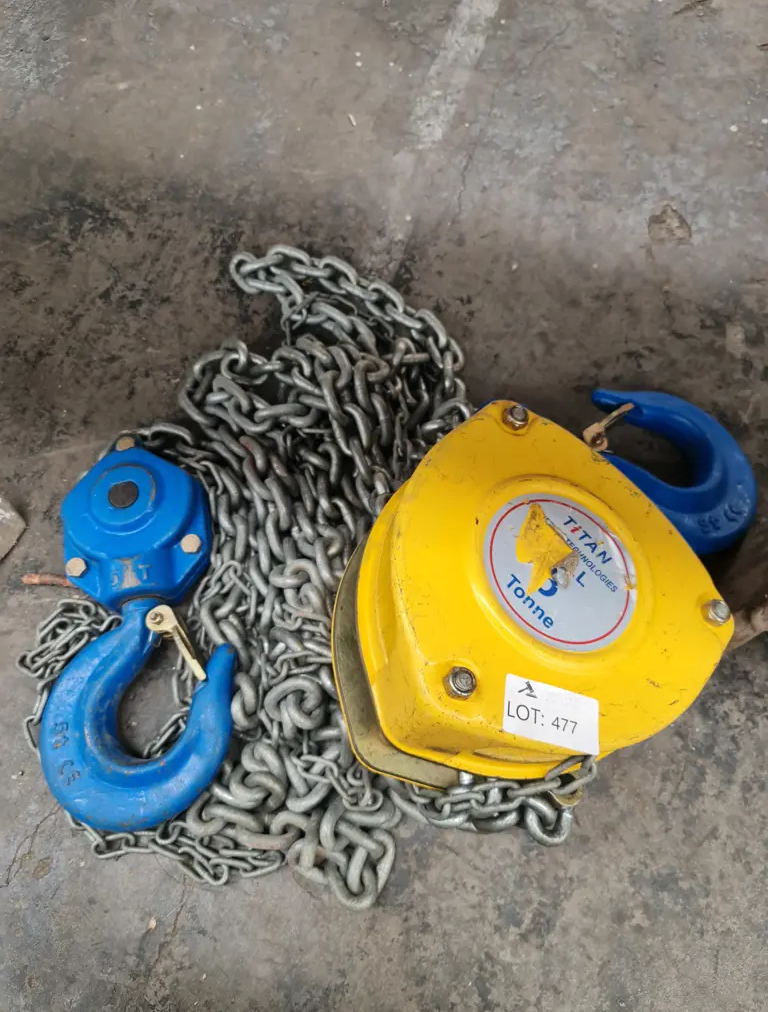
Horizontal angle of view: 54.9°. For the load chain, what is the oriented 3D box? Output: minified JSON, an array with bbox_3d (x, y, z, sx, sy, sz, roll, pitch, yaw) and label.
[{"bbox_3d":[-0.070,-0.008,0.618,0.430,0.110,0.590,4,65,0],"label":"load chain"}]

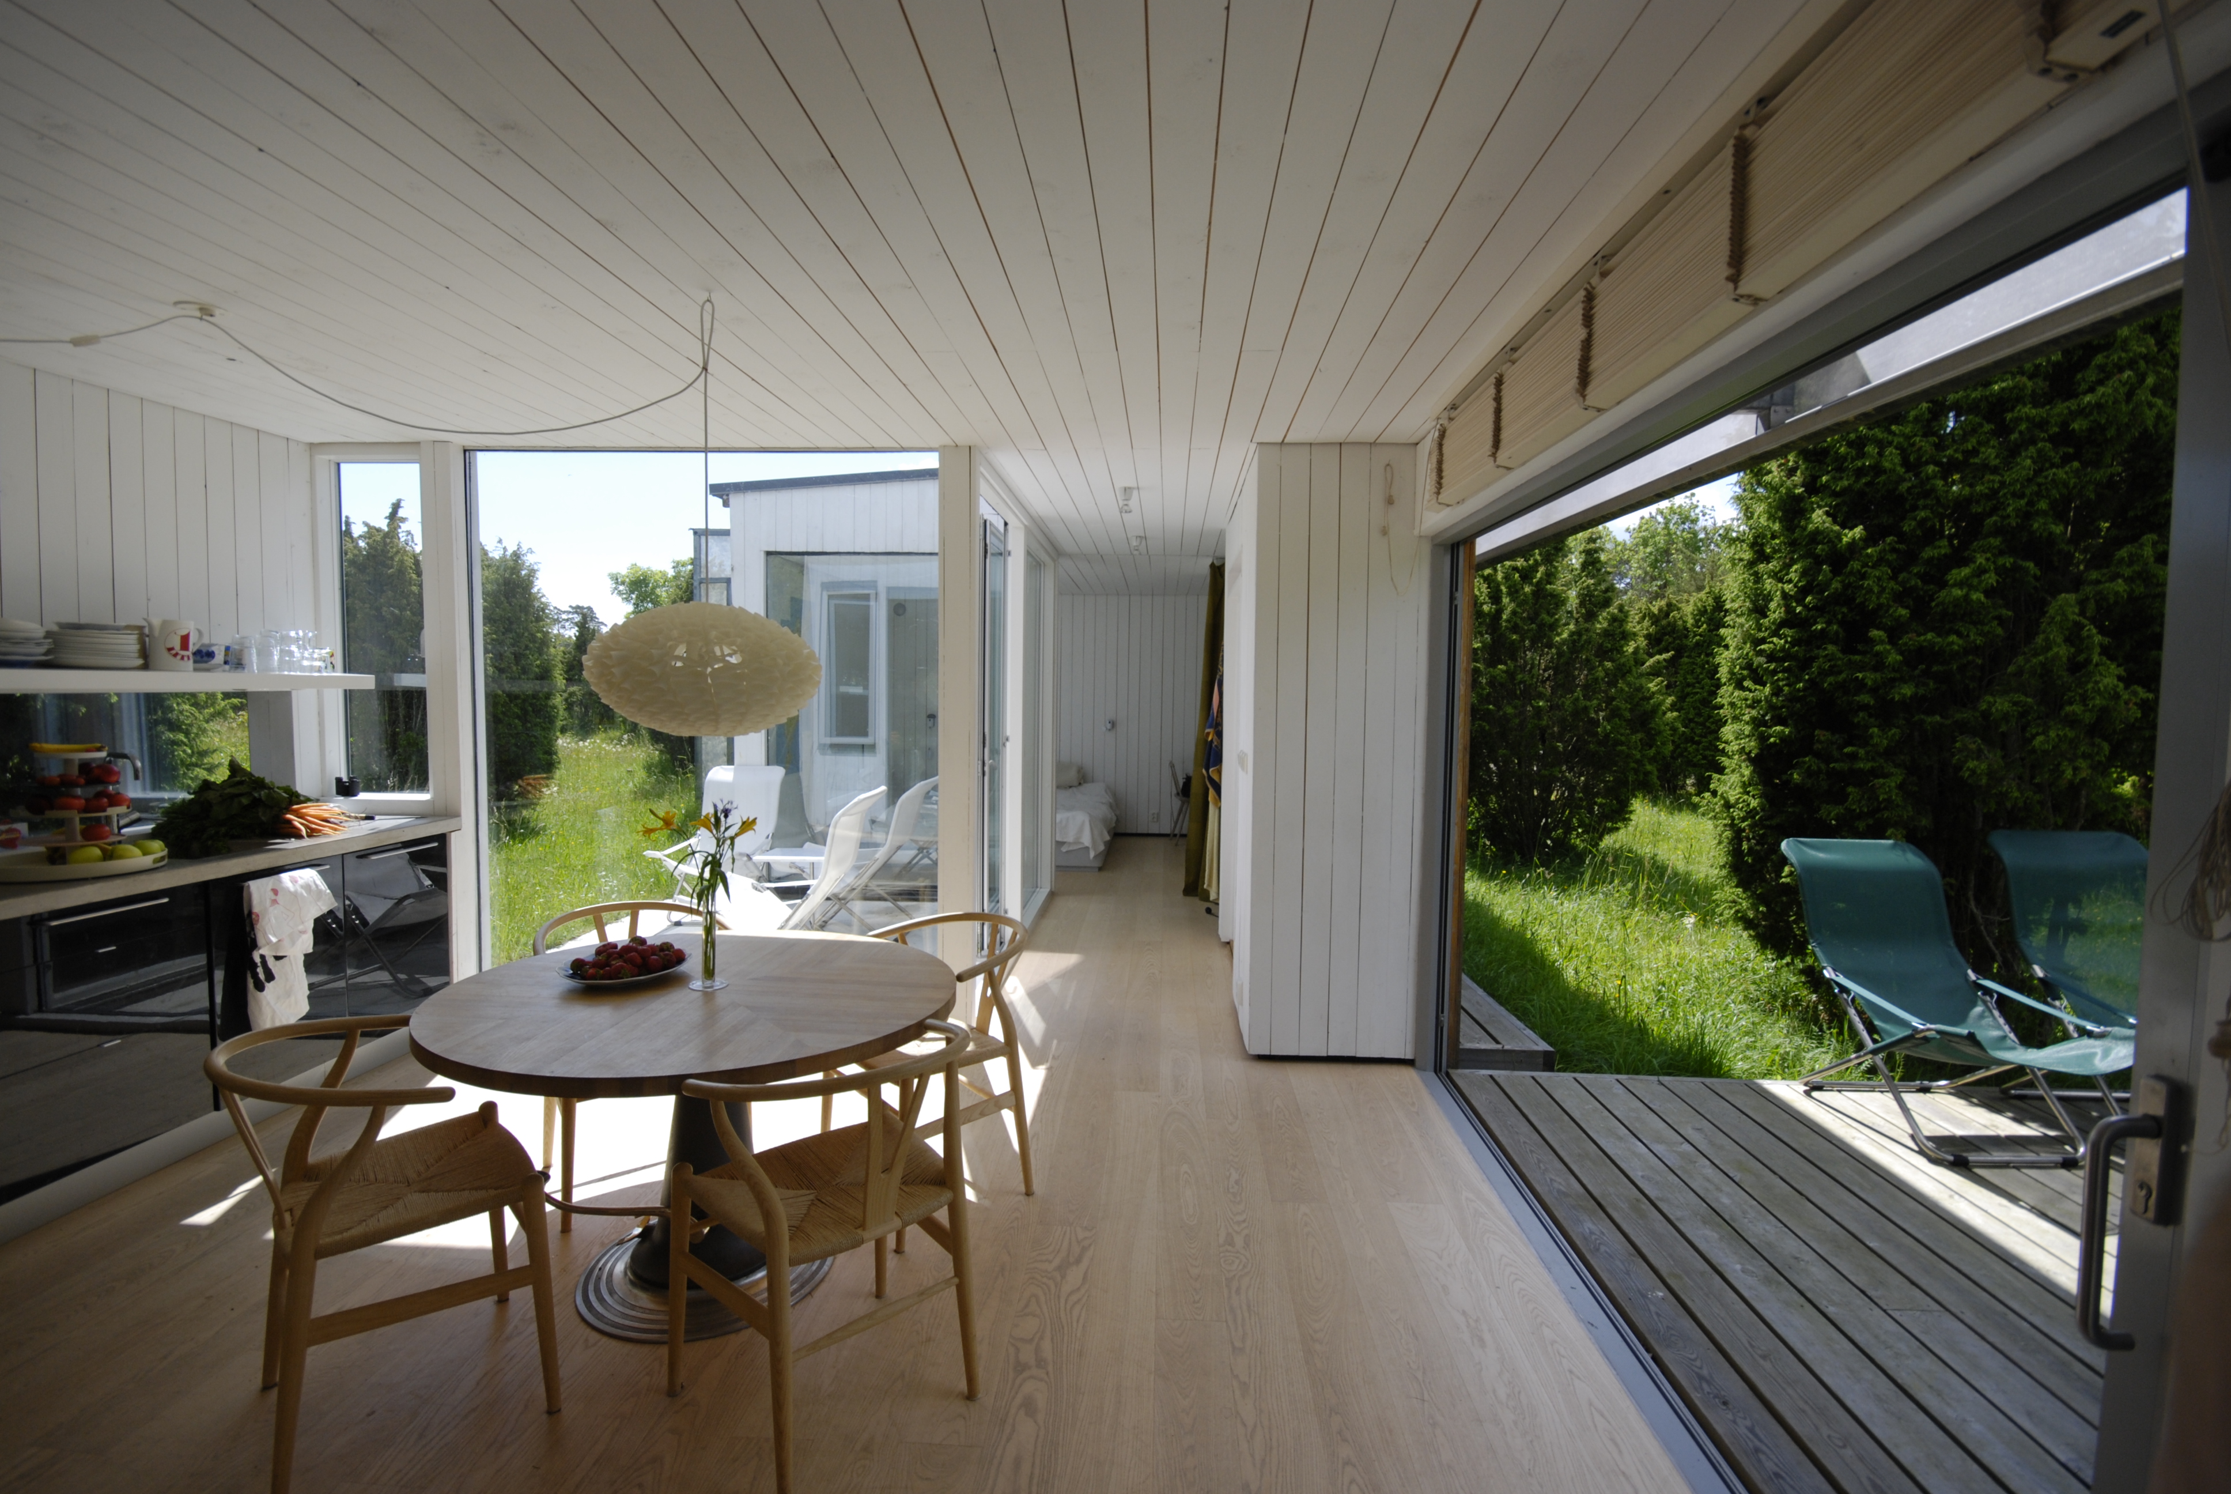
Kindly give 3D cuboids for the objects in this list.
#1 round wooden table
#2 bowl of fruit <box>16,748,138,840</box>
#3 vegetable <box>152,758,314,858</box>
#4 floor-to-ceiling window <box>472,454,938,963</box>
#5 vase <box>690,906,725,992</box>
[{"bbox_3d":[-1.011,0.945,2.347,1.200,0.709,1.200,1,3,0],"label":"round wooden table"},{"bbox_3d":[-3.183,0.135,2.838,0.240,0.280,0.240,-2,5,-42],"label":"bowl of fruit"},{"bbox_3d":[-3.115,0.174,3.287,0.400,0.310,0.330,-2,5,-42],"label":"vegetable"},{"bbox_3d":[-1.667,-0.002,3.805,1.914,2.337,0.080,1,3,3],"label":"floor-to-ceiling window"},{"bbox_3d":[-1.014,0.493,2.311,0.095,0.204,0.095,1,3,3],"label":"vase"}]

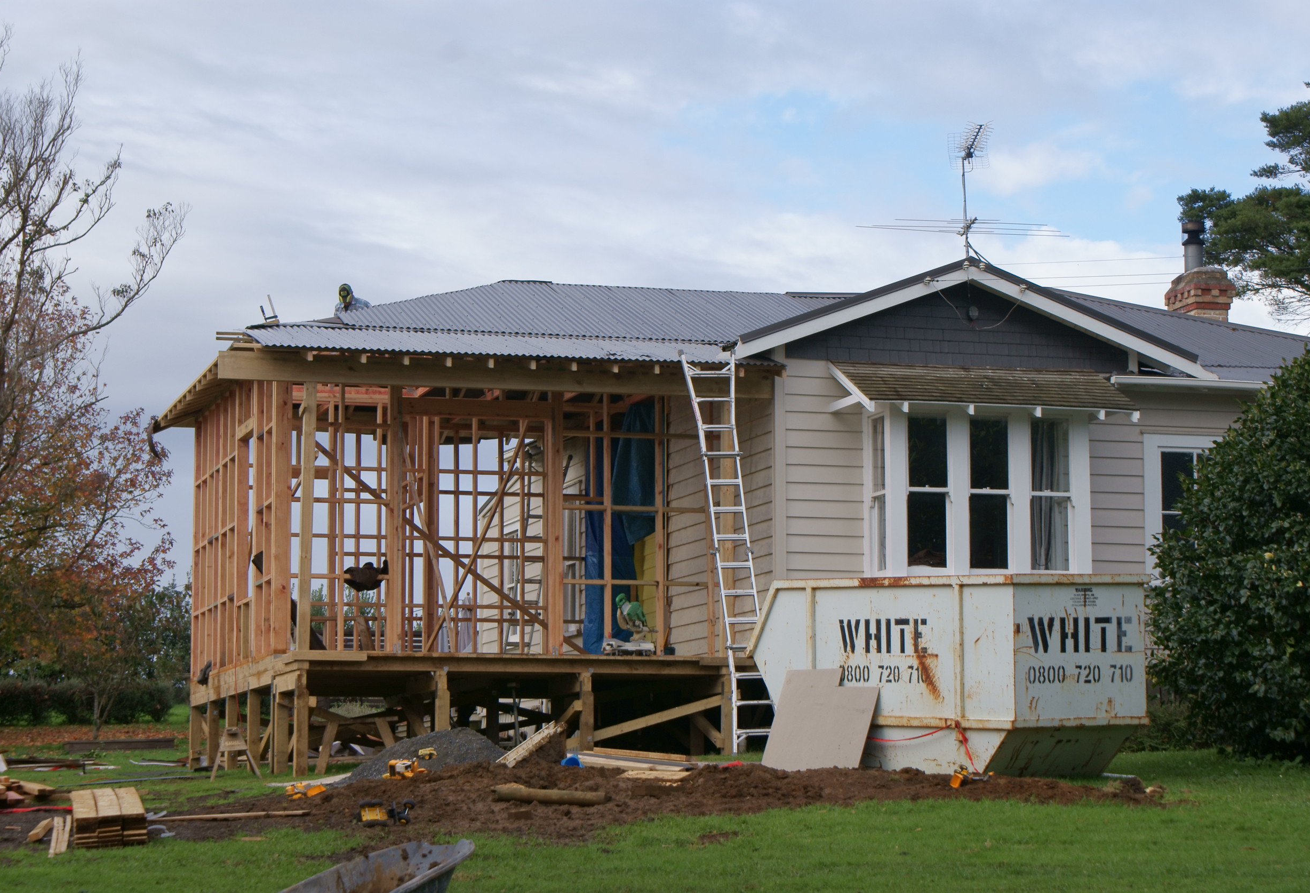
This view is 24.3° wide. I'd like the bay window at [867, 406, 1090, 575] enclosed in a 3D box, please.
[{"bbox_3d":[3.485,0.593,32.736,2.300,1.950,0.720,2,-7,-17],"label":"bay window"}]

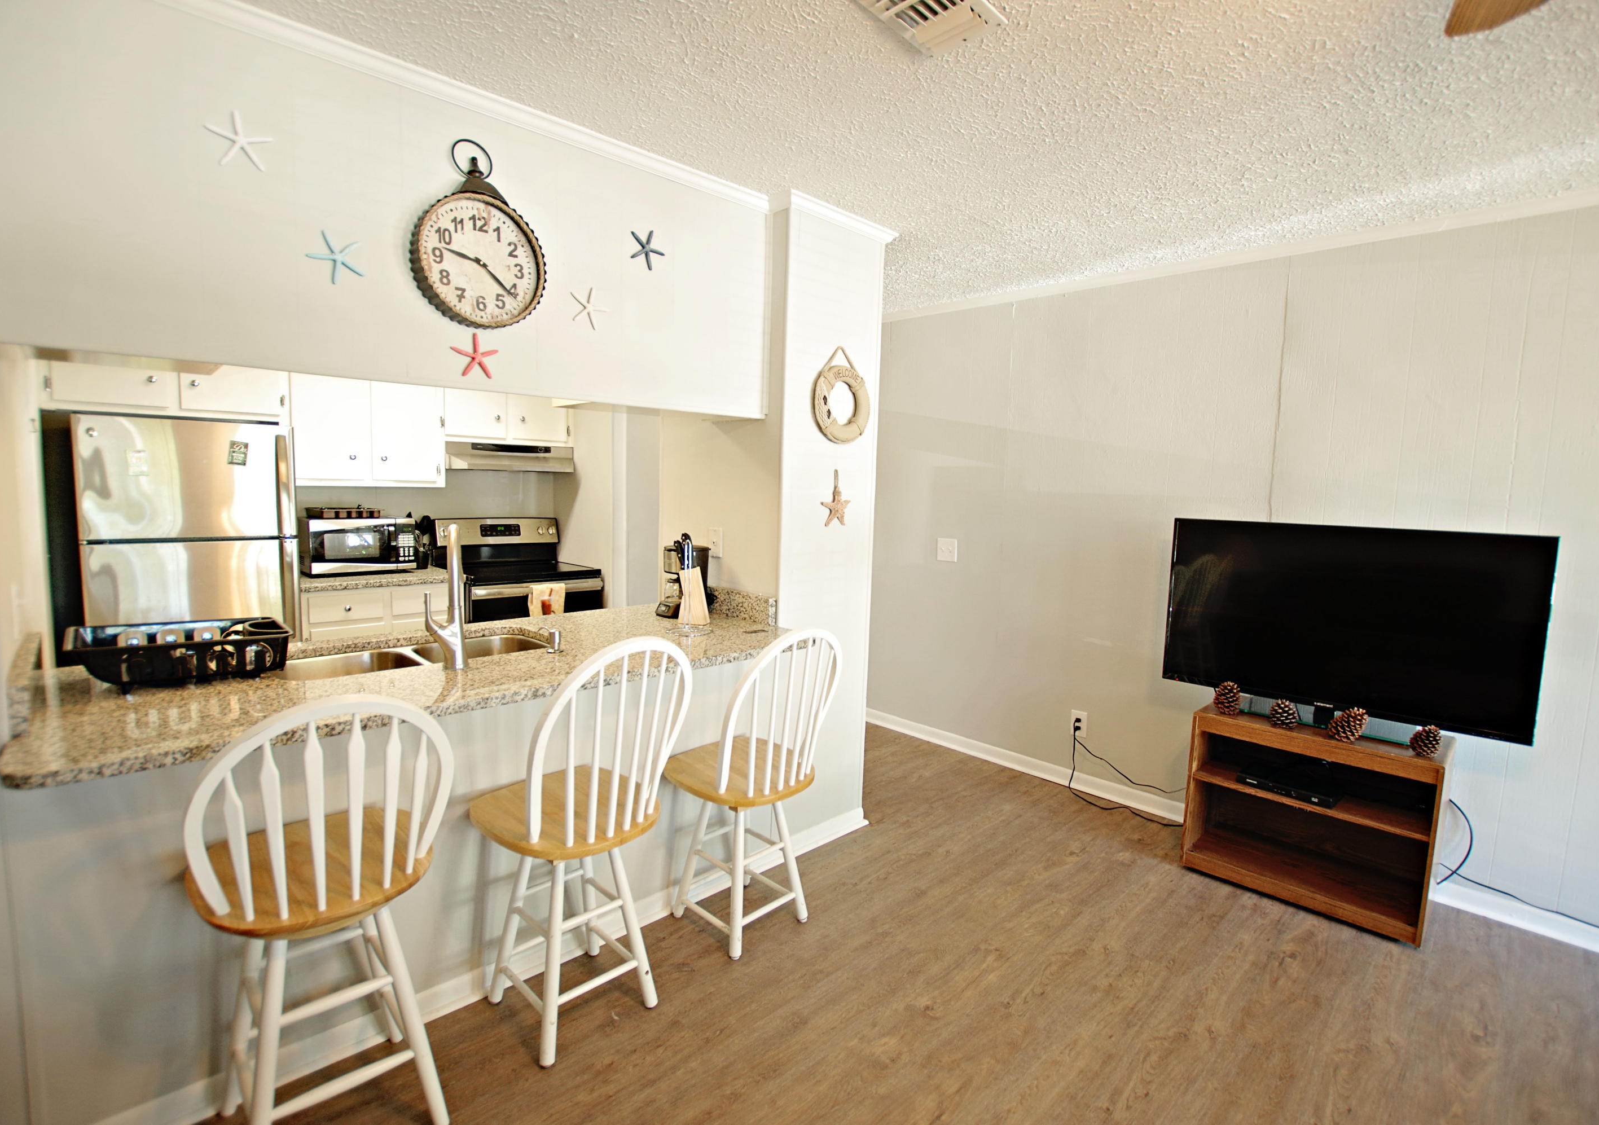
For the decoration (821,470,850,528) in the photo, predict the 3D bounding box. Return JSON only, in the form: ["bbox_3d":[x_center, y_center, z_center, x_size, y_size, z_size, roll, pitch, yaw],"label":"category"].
[{"bbox_3d":[0.143,-0.248,2.728,0.160,0.218,0.028,-4,8,-41],"label":"decoration"}]

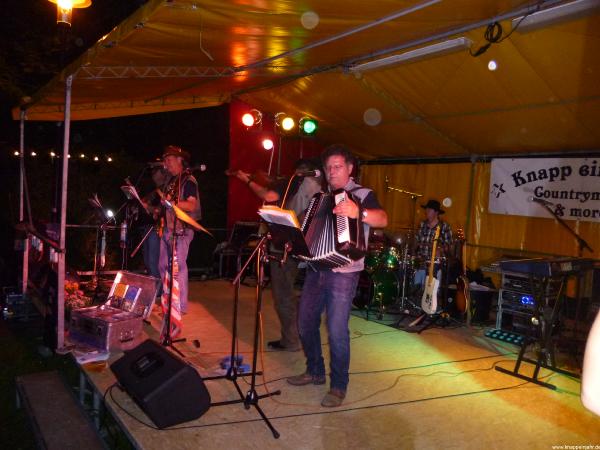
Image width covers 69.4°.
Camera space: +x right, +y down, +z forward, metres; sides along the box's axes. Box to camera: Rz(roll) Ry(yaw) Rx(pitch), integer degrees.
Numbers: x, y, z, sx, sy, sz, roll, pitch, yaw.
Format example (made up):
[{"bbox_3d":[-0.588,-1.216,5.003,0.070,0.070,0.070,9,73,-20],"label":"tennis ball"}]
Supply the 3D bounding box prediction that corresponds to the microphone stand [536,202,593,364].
[{"bbox_3d":[2.575,0.519,4.127,0.700,1.450,0.550,5,4,37],"label":"microphone stand"}]

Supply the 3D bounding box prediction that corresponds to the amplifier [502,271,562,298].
[{"bbox_3d":[2.595,0.655,4.811,0.500,0.170,0.360,6,4,43],"label":"amplifier"}]

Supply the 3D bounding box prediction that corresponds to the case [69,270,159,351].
[{"bbox_3d":[-1.640,0.745,3.852,0.558,0.550,0.474,5,4,32],"label":"case"}]

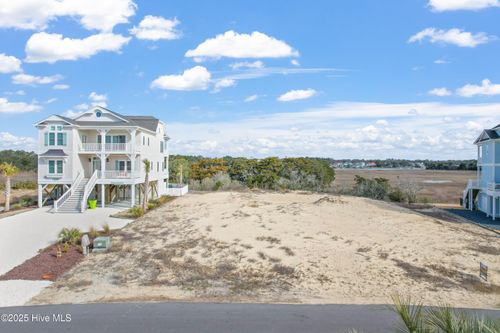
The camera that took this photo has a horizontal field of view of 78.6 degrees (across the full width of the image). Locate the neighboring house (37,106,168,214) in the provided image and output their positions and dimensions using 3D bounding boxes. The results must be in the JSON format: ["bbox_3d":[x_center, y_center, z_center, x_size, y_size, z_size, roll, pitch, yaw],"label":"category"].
[{"bbox_3d":[-18.900,-1.150,40.200,12.200,12.000,17.800,0,0,-2],"label":"neighboring house"}]

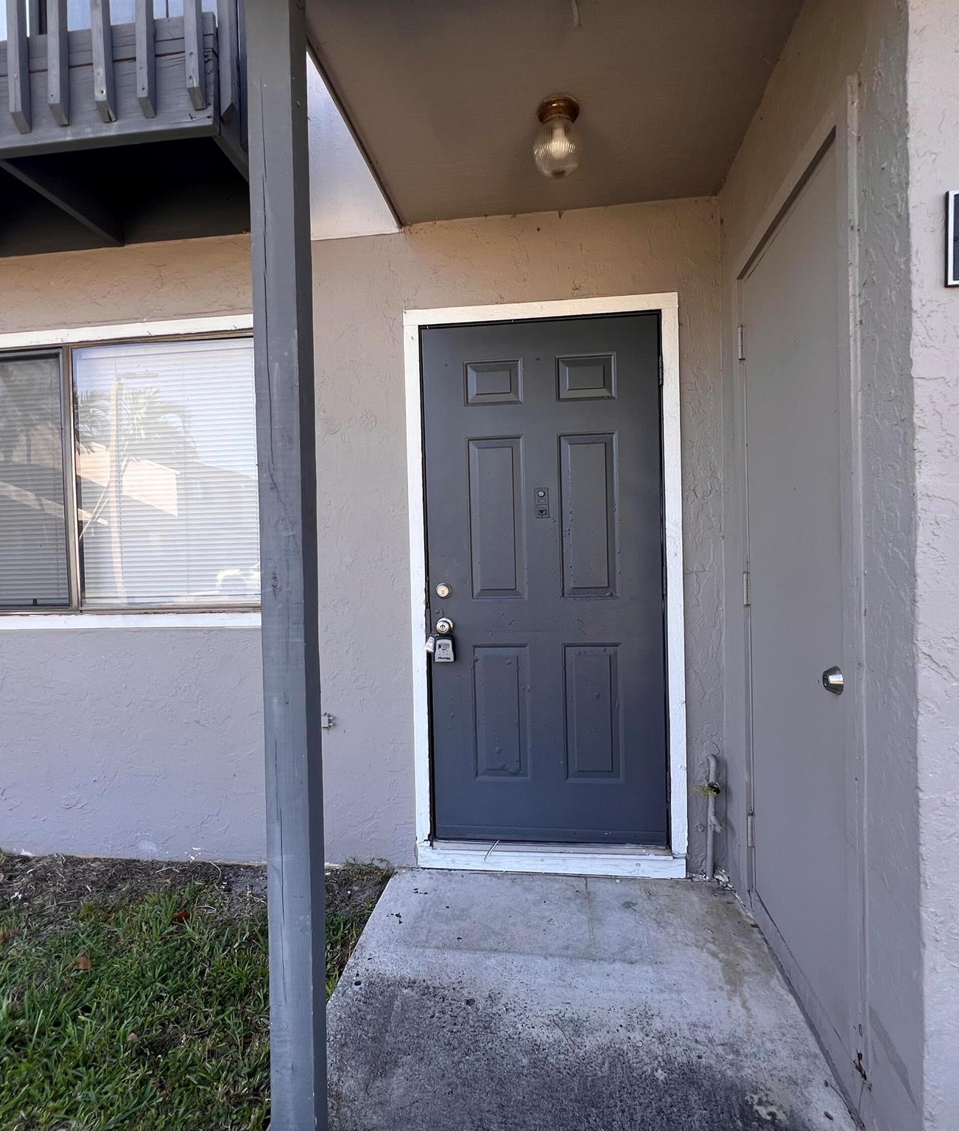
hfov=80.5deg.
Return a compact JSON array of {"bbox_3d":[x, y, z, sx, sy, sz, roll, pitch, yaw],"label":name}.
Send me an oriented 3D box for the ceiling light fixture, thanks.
[{"bbox_3d":[0.240,-1.274,1.702,0.143,0.195,0.143,-1,0,7],"label":"ceiling light fixture"}]

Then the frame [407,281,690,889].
[{"bbox_3d":[0.252,0.093,2.254,1.048,2.221,0.100,-1,1,7],"label":"frame"}]

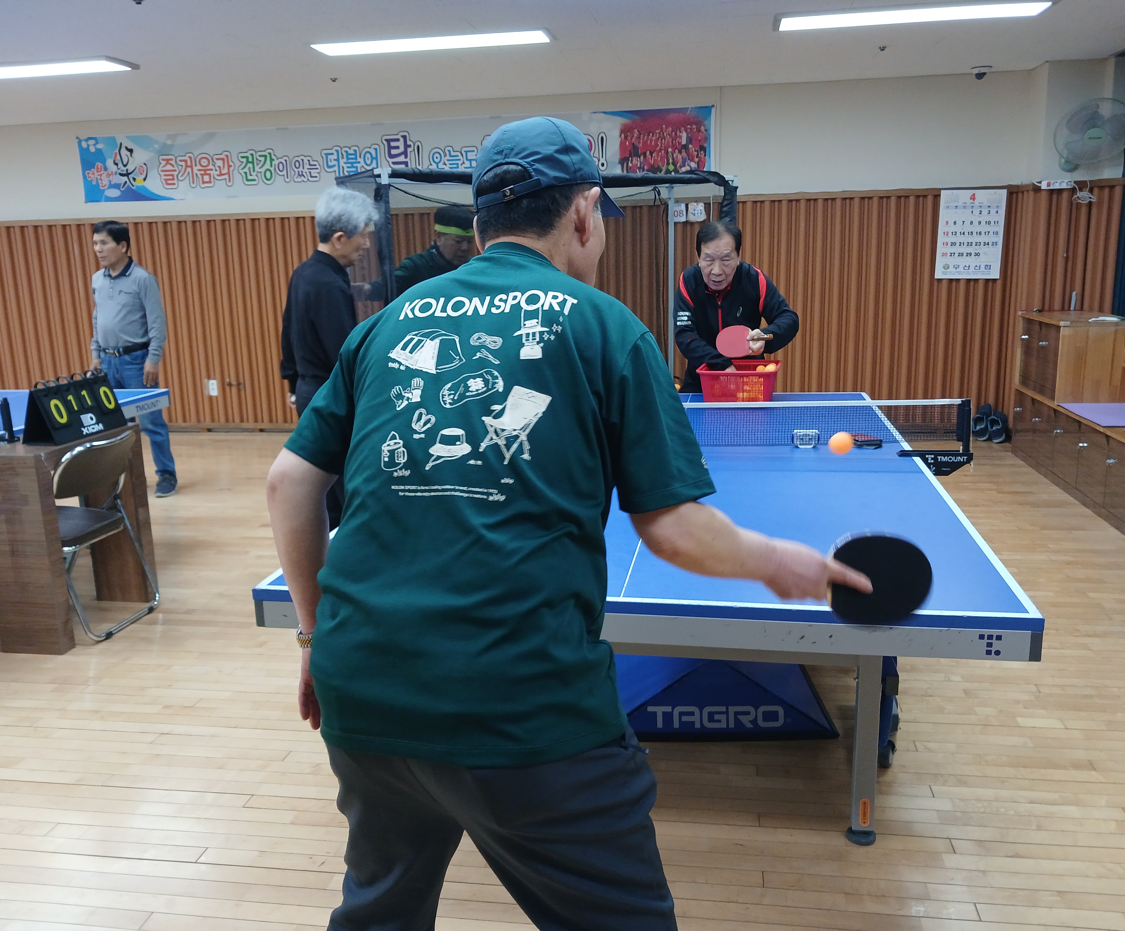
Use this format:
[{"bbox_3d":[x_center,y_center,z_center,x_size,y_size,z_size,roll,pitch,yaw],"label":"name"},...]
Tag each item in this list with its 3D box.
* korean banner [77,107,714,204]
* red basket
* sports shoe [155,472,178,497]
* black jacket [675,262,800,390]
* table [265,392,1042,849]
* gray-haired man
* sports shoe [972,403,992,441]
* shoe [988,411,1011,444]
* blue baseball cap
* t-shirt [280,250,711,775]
[{"bbox_3d":[-1.407,-2.376,7.470,5.060,0.515,0.020,0,13,9],"label":"korean banner"},{"bbox_3d":[0.779,-0.364,4.254,0.350,0.148,0.420,1,13,14],"label":"red basket"},{"bbox_3d":[-2.500,0.115,6.127,0.105,0.110,0.275,-4,13,-8],"label":"sports shoe"},{"bbox_3d":[0.805,-0.651,4.507,0.580,0.640,0.460,1,23,10],"label":"black jacket"},{"bbox_3d":[0.367,0.290,3.251,1.650,0.850,2.740,1,13,11],"label":"table"},{"bbox_3d":[-0.799,-0.172,3.601,0.360,1.667,0.480,-6,13,-20],"label":"gray-haired man"},{"bbox_3d":[3.073,-0.334,7.062,0.105,0.110,0.285,5,55,28],"label":"sports shoe"},{"bbox_3d":[3.135,-0.298,6.958,0.105,0.110,0.285,6,46,32],"label":"shoe"},{"bbox_3d":[-0.019,-0.429,1.393,0.180,0.148,0.270,-4,6,27],"label":"blue baseball cap"},{"bbox_3d":[-0.069,0.046,1.498,0.600,0.730,0.380,0,1,8],"label":"t-shirt"}]

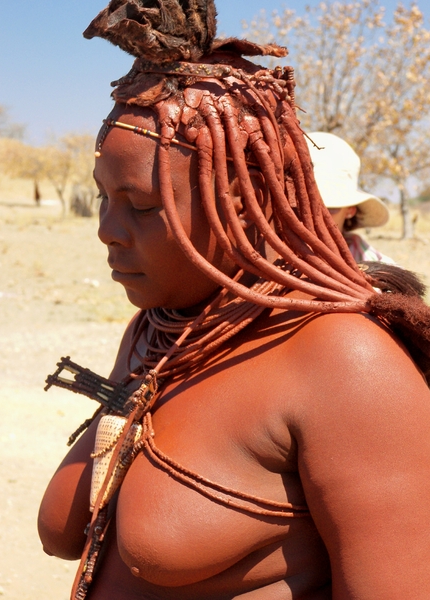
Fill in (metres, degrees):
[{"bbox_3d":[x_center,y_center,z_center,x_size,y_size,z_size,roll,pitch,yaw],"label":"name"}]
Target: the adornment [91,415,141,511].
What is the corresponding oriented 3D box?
[{"bbox_3d":[-0.105,0.163,1.530,0.044,0.103,0.049,22,-14,-39],"label":"adornment"}]

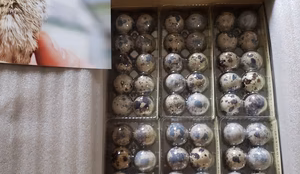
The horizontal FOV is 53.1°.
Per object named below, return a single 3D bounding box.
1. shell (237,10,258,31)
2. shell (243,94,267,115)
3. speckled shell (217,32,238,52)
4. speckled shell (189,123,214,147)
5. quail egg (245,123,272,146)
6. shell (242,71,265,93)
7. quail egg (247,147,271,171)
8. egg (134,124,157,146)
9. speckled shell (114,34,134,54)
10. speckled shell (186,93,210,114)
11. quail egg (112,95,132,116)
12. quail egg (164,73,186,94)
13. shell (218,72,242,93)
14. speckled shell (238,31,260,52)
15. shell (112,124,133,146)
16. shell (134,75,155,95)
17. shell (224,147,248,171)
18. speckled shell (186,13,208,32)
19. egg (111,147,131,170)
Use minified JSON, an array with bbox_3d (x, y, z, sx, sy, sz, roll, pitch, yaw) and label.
[{"bbox_3d":[0.130,-0.088,0.398,0.025,0.032,0.025,-1,74,5],"label":"shell"},{"bbox_3d":[0.129,0.021,0.369,0.026,0.032,0.026,-1,75,3],"label":"shell"},{"bbox_3d":[0.101,-0.060,0.392,0.026,0.032,0.026,-1,75,3],"label":"speckled shell"},{"bbox_3d":[0.061,0.056,0.355,0.026,0.033,0.026,-1,75,3],"label":"speckled shell"},{"bbox_3d":[0.127,0.055,0.351,0.026,0.033,0.026,-1,75,3],"label":"quail egg"},{"bbox_3d":[0.129,-0.006,0.377,0.026,0.033,0.026,-1,75,4],"label":"shell"},{"bbox_3d":[0.130,0.084,0.353,0.026,0.032,0.026,-1,75,4],"label":"quail egg"},{"bbox_3d":[-0.006,0.059,0.368,0.027,0.032,0.027,-1,74,5],"label":"egg"},{"bbox_3d":[-0.035,-0.059,0.400,0.026,0.032,0.026,-1,75,3],"label":"speckled shell"},{"bbox_3d":[0.059,0.021,0.374,0.027,0.033,0.027,-1,75,4],"label":"speckled shell"},{"bbox_3d":[-0.035,0.023,0.378,0.025,0.032,0.025,-1,75,3],"label":"quail egg"},{"bbox_3d":[0.033,-0.005,0.383,0.025,0.032,0.025,-1,75,4],"label":"quail egg"},{"bbox_3d":[0.099,-0.005,0.369,0.025,0.032,0.025,-1,75,3],"label":"shell"},{"bbox_3d":[0.129,-0.060,0.390,0.025,0.032,0.025,-1,75,3],"label":"speckled shell"},{"bbox_3d":[-0.034,0.059,0.371,0.025,0.032,0.025,-1,74,5],"label":"shell"},{"bbox_3d":[-0.007,-0.004,0.386,0.025,0.032,0.025,-1,74,5],"label":"shell"},{"bbox_3d":[0.099,0.082,0.346,0.025,0.032,0.025,-1,75,3],"label":"shell"},{"bbox_3d":[0.062,-0.087,0.402,0.026,0.032,0.026,-1,75,3],"label":"speckled shell"},{"bbox_3d":[-0.035,0.086,0.362,0.025,0.032,0.025,-1,75,3],"label":"egg"}]

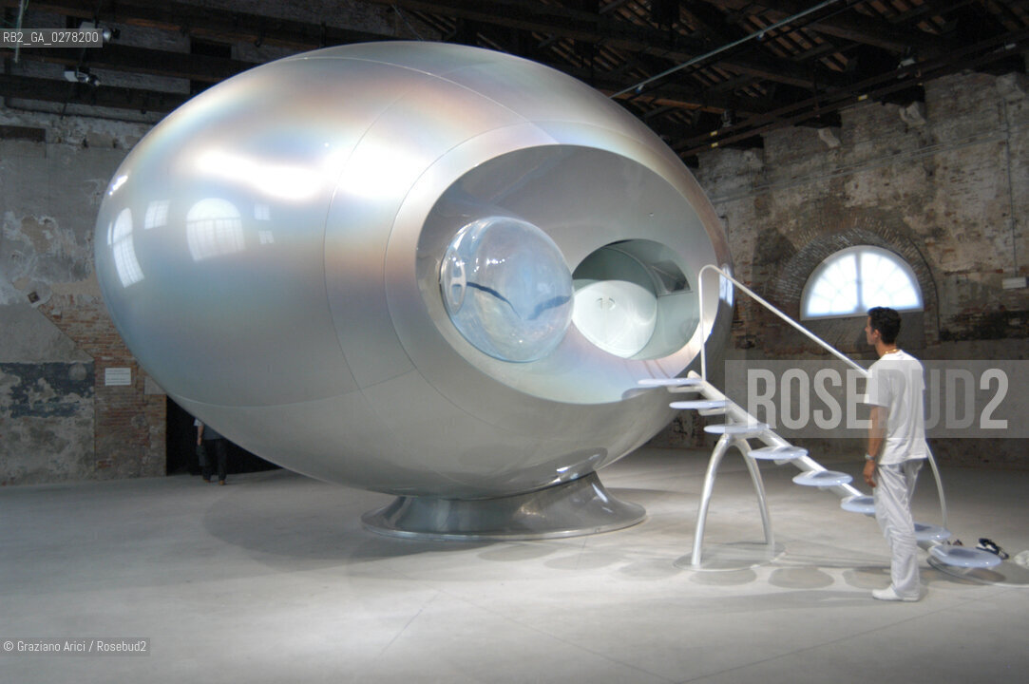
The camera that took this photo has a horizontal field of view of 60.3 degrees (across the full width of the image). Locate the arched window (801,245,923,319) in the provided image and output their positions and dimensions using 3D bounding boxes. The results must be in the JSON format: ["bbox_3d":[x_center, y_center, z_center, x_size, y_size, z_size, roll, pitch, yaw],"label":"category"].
[{"bbox_3d":[5.662,-1.015,14.637,0.150,1.153,2.228,1,-3,-36],"label":"arched window"}]

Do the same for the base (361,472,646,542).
[{"bbox_3d":[-0.139,1.572,9.120,2.856,0.460,2.856,-1,-3,0],"label":"base"}]

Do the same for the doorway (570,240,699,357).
[{"bbox_3d":[0.986,-0.351,7.350,1.250,1.020,0.300,0,-3,-32],"label":"doorway"}]

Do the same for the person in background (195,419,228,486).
[{"bbox_3d":[-4.439,1.313,12.974,0.480,1.500,0.320,0,-3,-20],"label":"person in background"}]

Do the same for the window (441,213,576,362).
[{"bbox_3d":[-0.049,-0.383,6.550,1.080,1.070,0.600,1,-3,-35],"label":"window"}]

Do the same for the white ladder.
[{"bbox_3d":[2.253,0.482,6.552,2.650,2.300,1.050,-3,-3,29],"label":"white ladder"}]

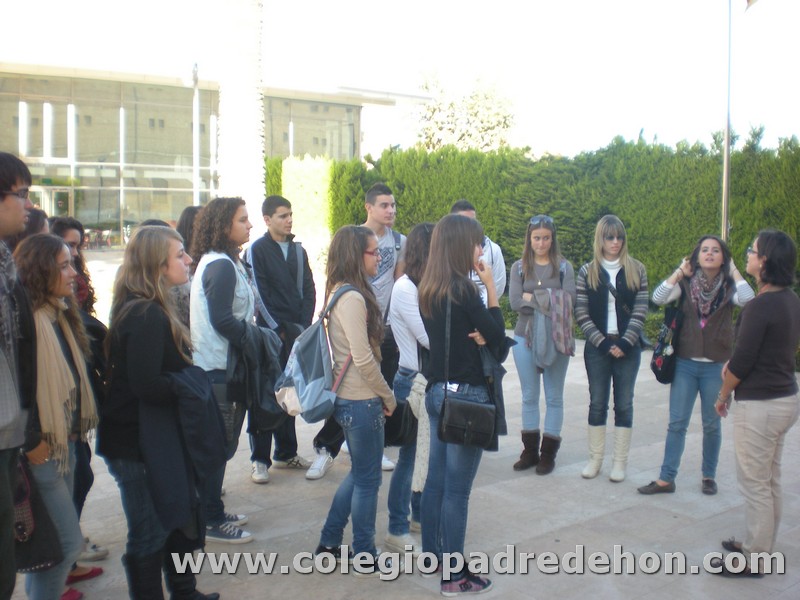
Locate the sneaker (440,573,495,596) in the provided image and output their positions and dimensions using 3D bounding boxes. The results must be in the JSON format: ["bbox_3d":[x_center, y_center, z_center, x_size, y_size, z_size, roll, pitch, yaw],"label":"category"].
[{"bbox_3d":[0.283,1.231,3.875,0.260,0.105,0.097,-2,6,-24],"label":"sneaker"}]

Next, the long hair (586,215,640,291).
[{"bbox_3d":[1.319,-0.295,5.450,0.330,0.460,0.250,1,5,5],"label":"long hair"}]

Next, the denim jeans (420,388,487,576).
[{"bbox_3d":[0.239,0.802,3.896,0.280,0.880,0.340,-3,6,-33],"label":"denim jeans"}]

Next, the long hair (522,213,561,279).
[{"bbox_3d":[0.901,-0.338,5.550,0.250,0.400,0.230,1,5,9],"label":"long hair"}]

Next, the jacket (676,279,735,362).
[{"bbox_3d":[1.826,0.123,5.250,0.370,0.490,0.250,2,5,15],"label":"jacket"}]

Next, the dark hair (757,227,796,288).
[{"bbox_3d":[1.735,-0.196,4.047,0.190,0.260,0.180,4,6,35],"label":"dark hair"}]

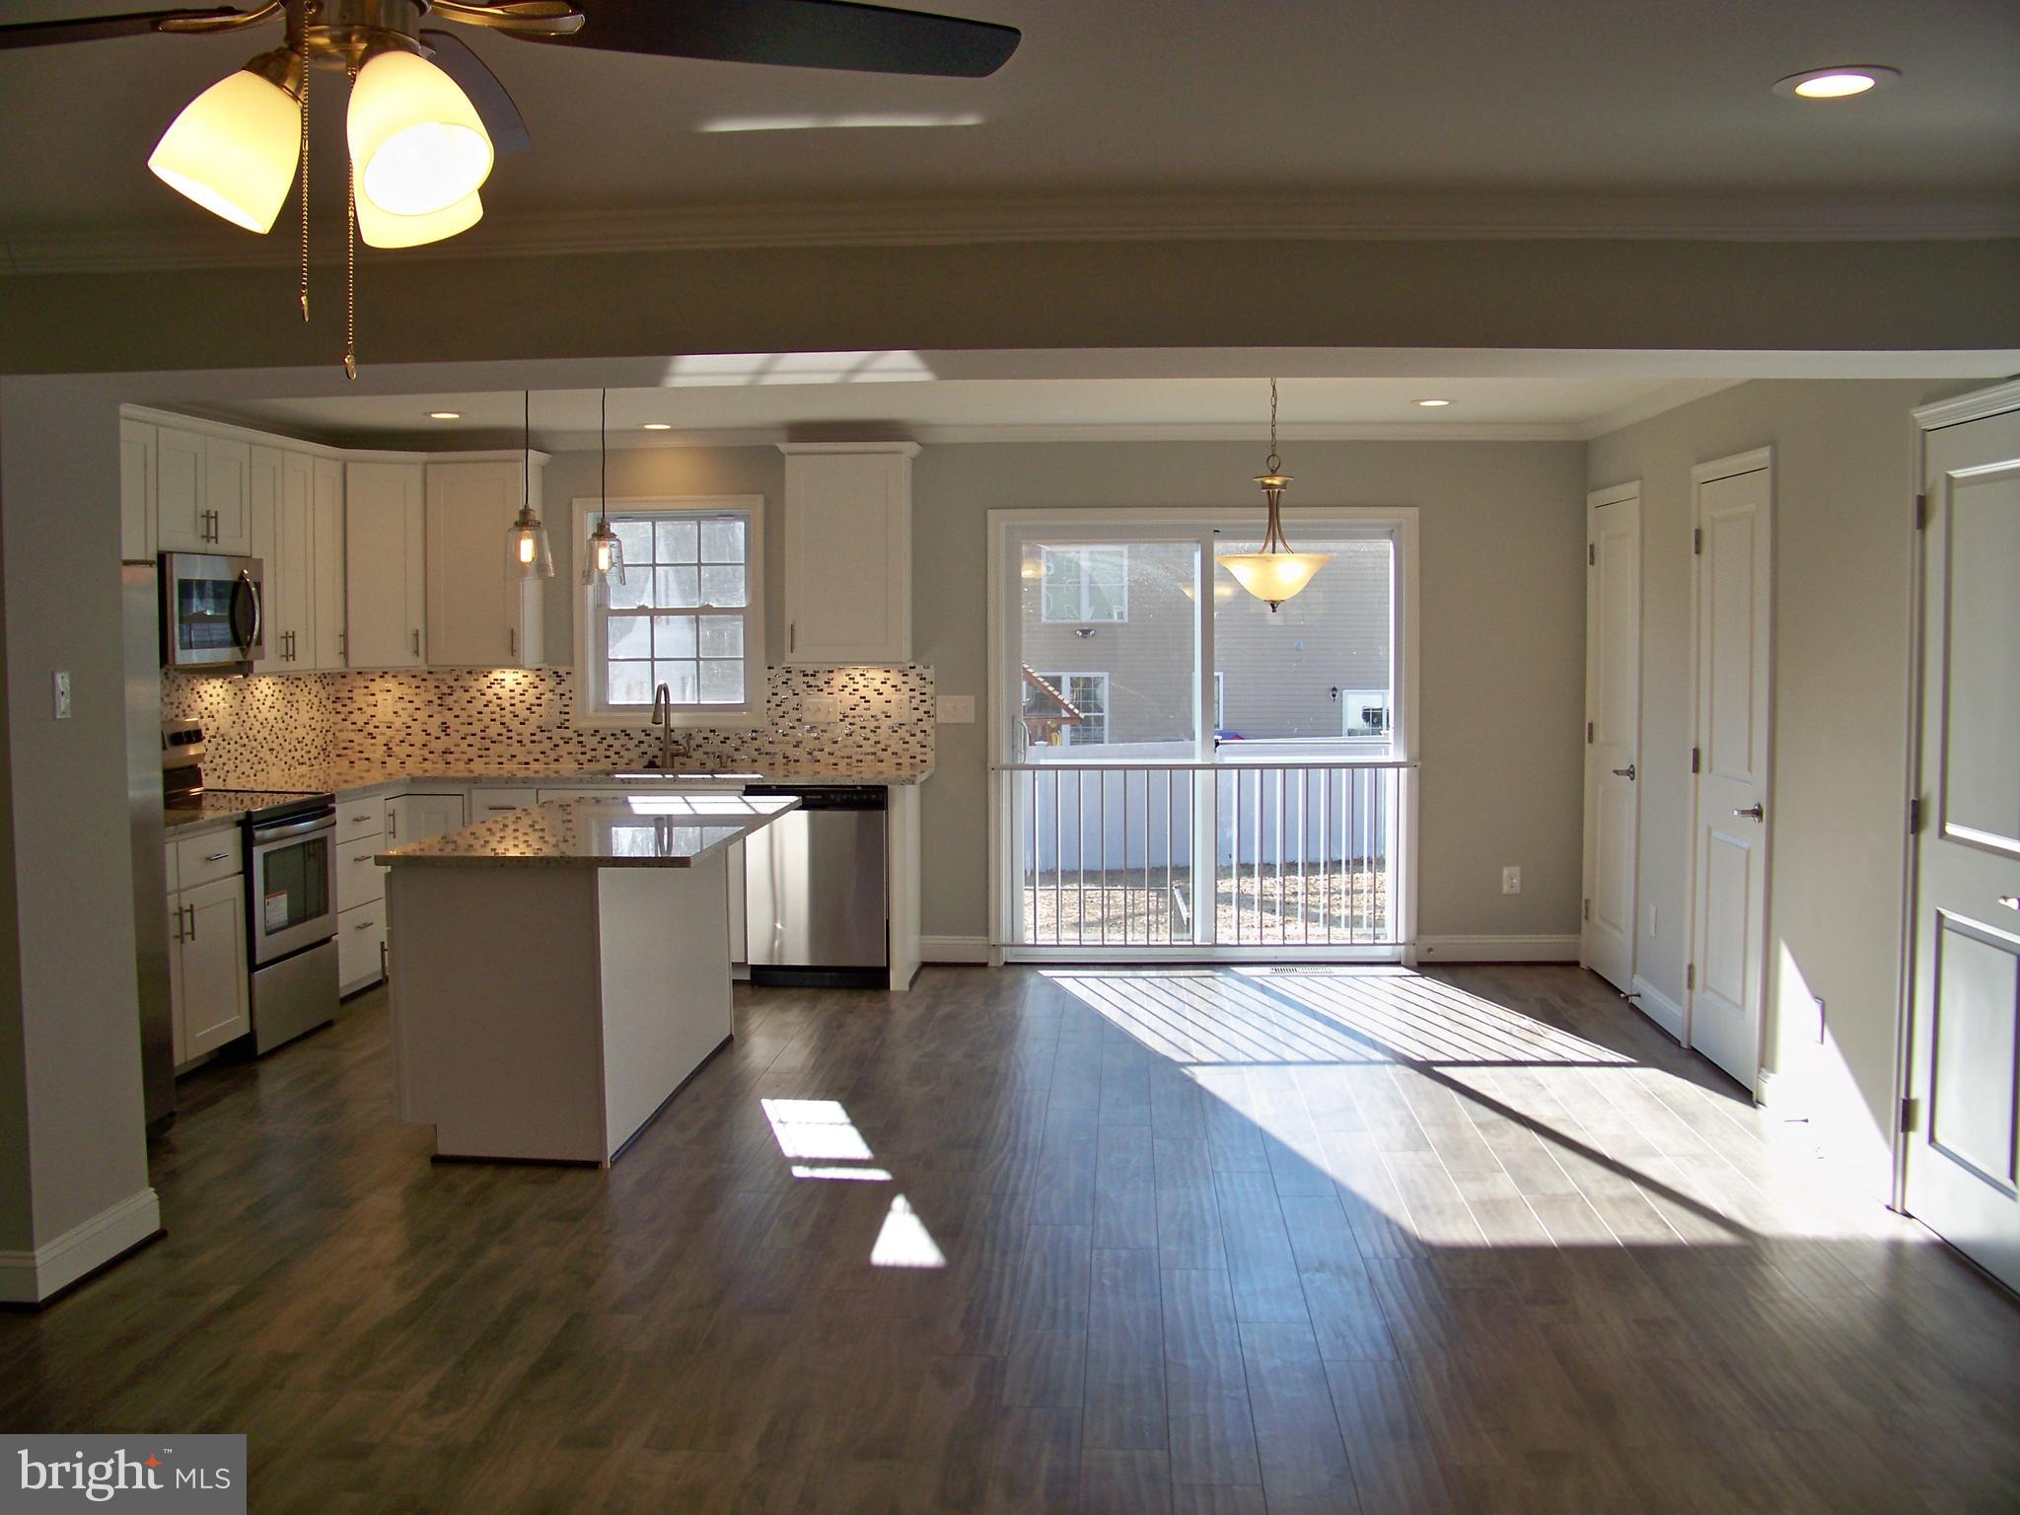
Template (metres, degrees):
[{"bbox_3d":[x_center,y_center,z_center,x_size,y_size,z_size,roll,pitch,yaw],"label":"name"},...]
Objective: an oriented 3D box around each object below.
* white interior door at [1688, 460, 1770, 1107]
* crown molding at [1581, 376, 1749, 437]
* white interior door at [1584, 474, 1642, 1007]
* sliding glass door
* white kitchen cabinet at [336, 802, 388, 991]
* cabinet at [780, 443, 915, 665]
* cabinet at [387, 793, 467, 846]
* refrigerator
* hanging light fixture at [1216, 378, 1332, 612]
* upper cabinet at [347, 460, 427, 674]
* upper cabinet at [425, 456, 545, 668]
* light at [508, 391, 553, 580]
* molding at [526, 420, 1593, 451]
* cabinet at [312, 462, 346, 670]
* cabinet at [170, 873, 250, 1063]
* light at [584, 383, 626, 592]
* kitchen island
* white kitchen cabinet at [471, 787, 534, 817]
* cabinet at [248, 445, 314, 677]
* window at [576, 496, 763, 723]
[{"bbox_3d":[2.412,0.043,6.472,0.100,2.100,0.840,0,4,4],"label":"white interior door"},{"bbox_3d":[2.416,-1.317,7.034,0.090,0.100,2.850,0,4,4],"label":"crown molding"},{"bbox_3d":[2.550,-0.067,8.149,0.080,2.100,0.800,0,4,3],"label":"white interior door"},{"bbox_3d":[0.871,-0.088,8.679,1.920,2.050,0.130,0,4,4],"label":"sliding glass door"},{"bbox_3d":[-2.907,0.569,7.778,0.620,0.890,0.470,0,4,4],"label":"white kitchen cabinet"},{"bbox_3d":[-0.689,-0.897,8.500,0.570,0.950,0.370,0,4,4],"label":"cabinet"},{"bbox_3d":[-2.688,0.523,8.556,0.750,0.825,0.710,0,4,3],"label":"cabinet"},{"bbox_3d":[-2.994,0.306,5.581,0.760,1.770,0.900,0,4,3],"label":"refrigerator"},{"bbox_3d":[0.825,-0.863,6.014,0.370,0.820,0.370,0,4,4],"label":"hanging light fixture"},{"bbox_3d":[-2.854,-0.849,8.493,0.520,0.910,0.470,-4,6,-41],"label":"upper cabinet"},{"bbox_3d":[-2.343,-0.865,8.615,0.460,0.910,0.350,0,4,4],"label":"upper cabinet"},{"bbox_3d":[-1.441,-0.882,5.750,0.140,0.710,0.140,0,4,4],"label":"light"},{"bbox_3d":[0.058,-1.443,8.613,5.050,0.090,0.090,0,4,3],"label":"molding"},{"bbox_3d":[-3.105,-0.837,8.372,0.325,0.912,0.335,0,4,3],"label":"cabinet"},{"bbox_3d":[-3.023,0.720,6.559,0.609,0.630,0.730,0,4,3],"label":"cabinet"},{"bbox_3d":[-1.378,-0.931,6.524,0.144,0.740,0.144,0,4,3],"label":"light"},{"bbox_3d":[-1.301,0.675,6.407,0.936,0.914,1.820,0,4,3],"label":"kitchen island"},{"bbox_3d":[-2.158,0.512,8.603,0.297,0.815,0.600,0,4,3],"label":"white kitchen cabinet"},{"bbox_3d":[-3.045,-0.779,7.647,0.350,0.910,0.580,0,4,4],"label":"cabinet"},{"bbox_3d":[-1.550,-0.661,8.786,0.890,1.050,0.120,0,4,4],"label":"window"}]

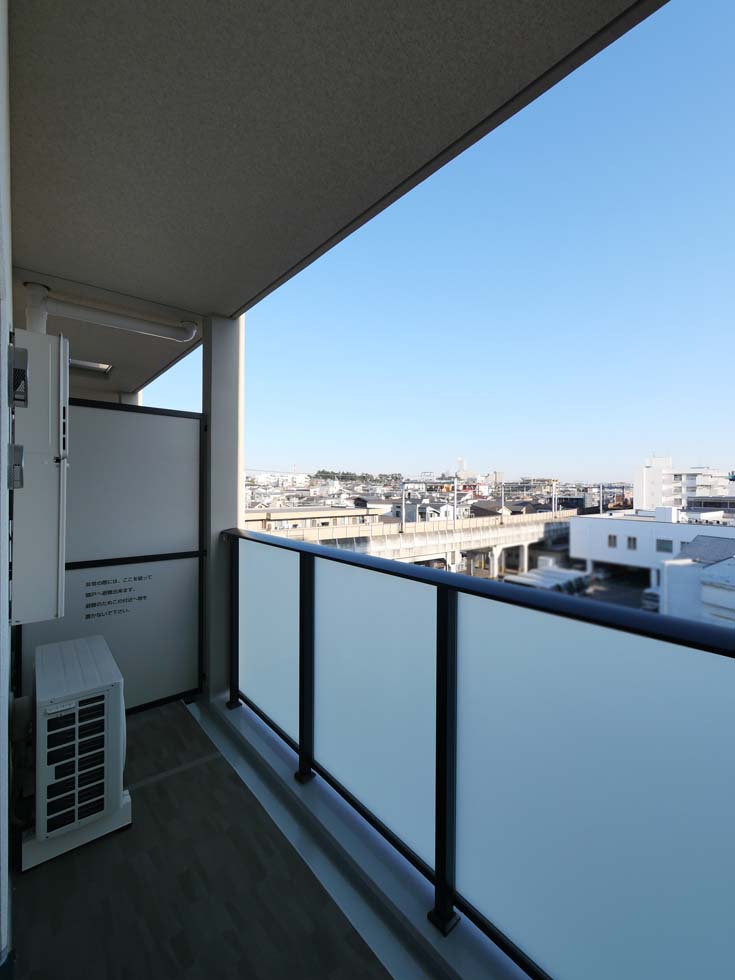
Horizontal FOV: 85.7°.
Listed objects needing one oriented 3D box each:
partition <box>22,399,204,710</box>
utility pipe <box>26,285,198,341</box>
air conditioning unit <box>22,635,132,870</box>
[{"bbox_3d":[-1.548,0.450,2.506,1.027,1.980,0.037,0,0,-41],"label":"partition"},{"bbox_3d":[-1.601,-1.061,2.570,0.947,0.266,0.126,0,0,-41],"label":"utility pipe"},{"bbox_3d":[-1.427,1.143,1.915,0.358,0.644,0.716,0,0,-41],"label":"air conditioning unit"}]

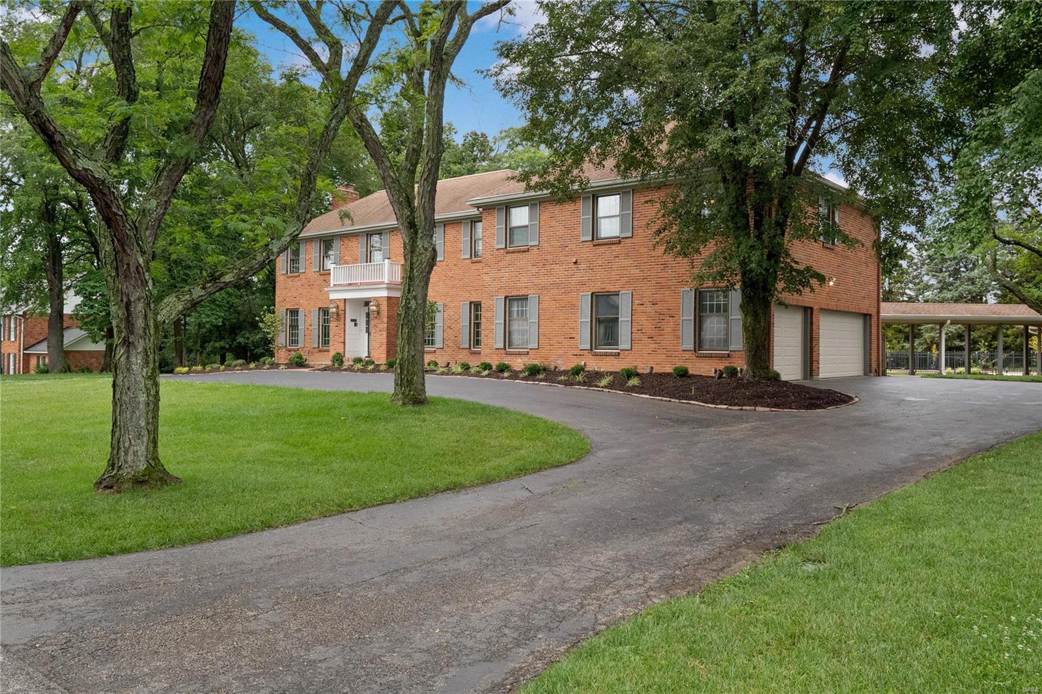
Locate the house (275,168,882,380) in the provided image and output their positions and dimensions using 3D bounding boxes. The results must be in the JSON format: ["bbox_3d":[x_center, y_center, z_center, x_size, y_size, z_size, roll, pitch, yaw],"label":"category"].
[{"bbox_3d":[0.349,-3.328,30.891,22.950,8.450,10.750,0,0,38],"label":"house"}]

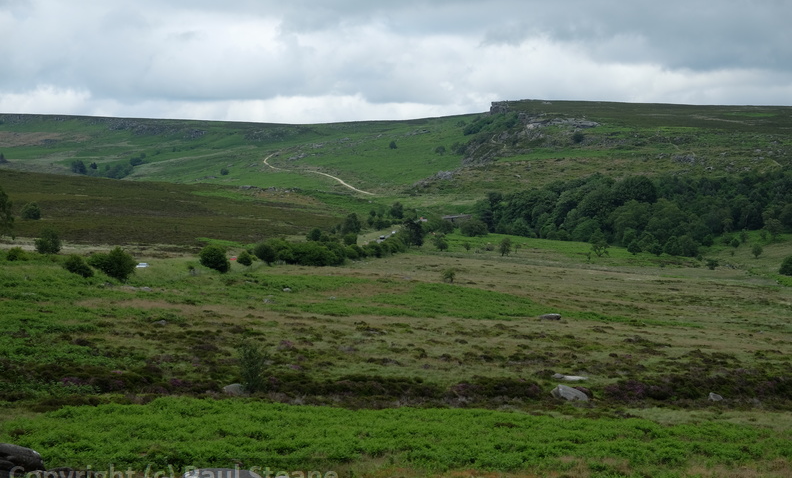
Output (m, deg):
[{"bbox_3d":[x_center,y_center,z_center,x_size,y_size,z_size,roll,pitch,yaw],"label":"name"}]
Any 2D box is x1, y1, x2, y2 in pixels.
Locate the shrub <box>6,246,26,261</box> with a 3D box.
[{"bbox_3d":[-70.667,2.700,340.000,3.724,2.979,3.538,0,2,0],"label":"shrub"}]

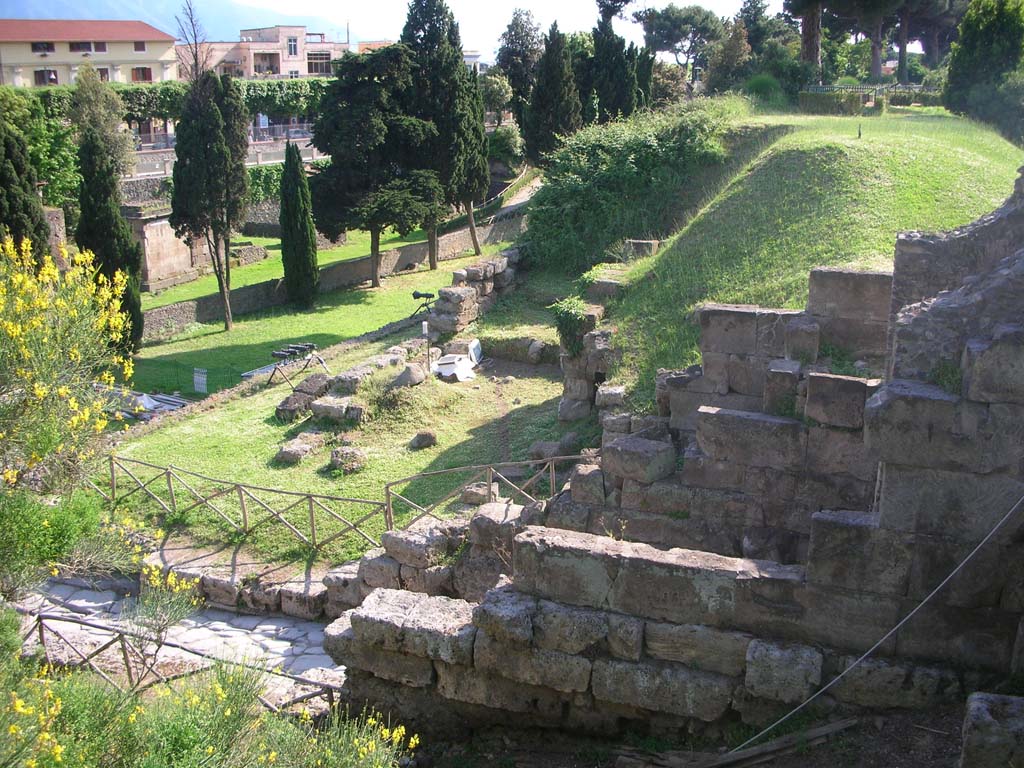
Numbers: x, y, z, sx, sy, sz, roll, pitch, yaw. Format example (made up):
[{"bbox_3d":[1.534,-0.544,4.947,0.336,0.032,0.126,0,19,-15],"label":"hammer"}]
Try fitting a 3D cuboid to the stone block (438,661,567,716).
[{"bbox_3d":[-0.048,4.072,14.552,1.911,0.539,0.700,6,18,19],"label":"stone block"}]

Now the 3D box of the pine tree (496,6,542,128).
[{"bbox_3d":[0.520,-21.481,71.862,3.200,9.400,3.200,0,16,0],"label":"pine tree"}]

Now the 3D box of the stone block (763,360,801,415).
[{"bbox_3d":[3.372,0.059,12.939,0.380,0.550,0.550,6,17,19],"label":"stone block"}]

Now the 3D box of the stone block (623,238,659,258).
[{"bbox_3d":[3.824,-4.003,30.679,0.980,0.480,0.600,4,18,14],"label":"stone block"}]

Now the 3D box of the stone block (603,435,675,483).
[{"bbox_3d":[1.972,1.168,16.017,0.883,0.530,0.605,11,20,34],"label":"stone block"}]

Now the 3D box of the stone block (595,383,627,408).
[{"bbox_3d":[2.319,0.281,23.528,0.646,0.339,0.500,5,16,18],"label":"stone block"}]

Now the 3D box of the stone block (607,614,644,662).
[{"bbox_3d":[1.609,3.239,13.767,0.488,0.590,0.600,6,17,22],"label":"stone block"}]

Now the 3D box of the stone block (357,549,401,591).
[{"bbox_3d":[-2.198,3.166,17.969,0.719,0.564,0.600,6,16,21],"label":"stone block"}]

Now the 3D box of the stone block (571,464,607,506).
[{"bbox_3d":[1.268,1.549,16.386,0.497,0.542,0.511,4,17,17],"label":"stone block"}]

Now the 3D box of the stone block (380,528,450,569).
[{"bbox_3d":[-1.612,2.750,17.349,1.050,0.420,0.580,5,18,17],"label":"stone block"}]

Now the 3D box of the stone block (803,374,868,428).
[{"bbox_3d":[4.667,0.162,14.890,0.794,0.628,0.558,4,17,17],"label":"stone block"}]

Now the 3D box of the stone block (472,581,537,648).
[{"bbox_3d":[-0.085,2.867,12.895,0.700,0.520,0.650,5,18,17],"label":"stone block"}]

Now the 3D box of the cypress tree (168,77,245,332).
[{"bbox_3d":[-11.257,-6.748,38.464,2.400,9.400,2.400,-1,17,0],"label":"cypress tree"}]

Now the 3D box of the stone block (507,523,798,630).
[{"bbox_3d":[1.948,2.676,13.903,3.891,0.759,0.600,6,16,20],"label":"stone block"}]

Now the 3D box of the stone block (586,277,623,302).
[{"bbox_3d":[2.642,-2.699,29.574,0.883,0.577,0.698,4,17,17],"label":"stone block"}]

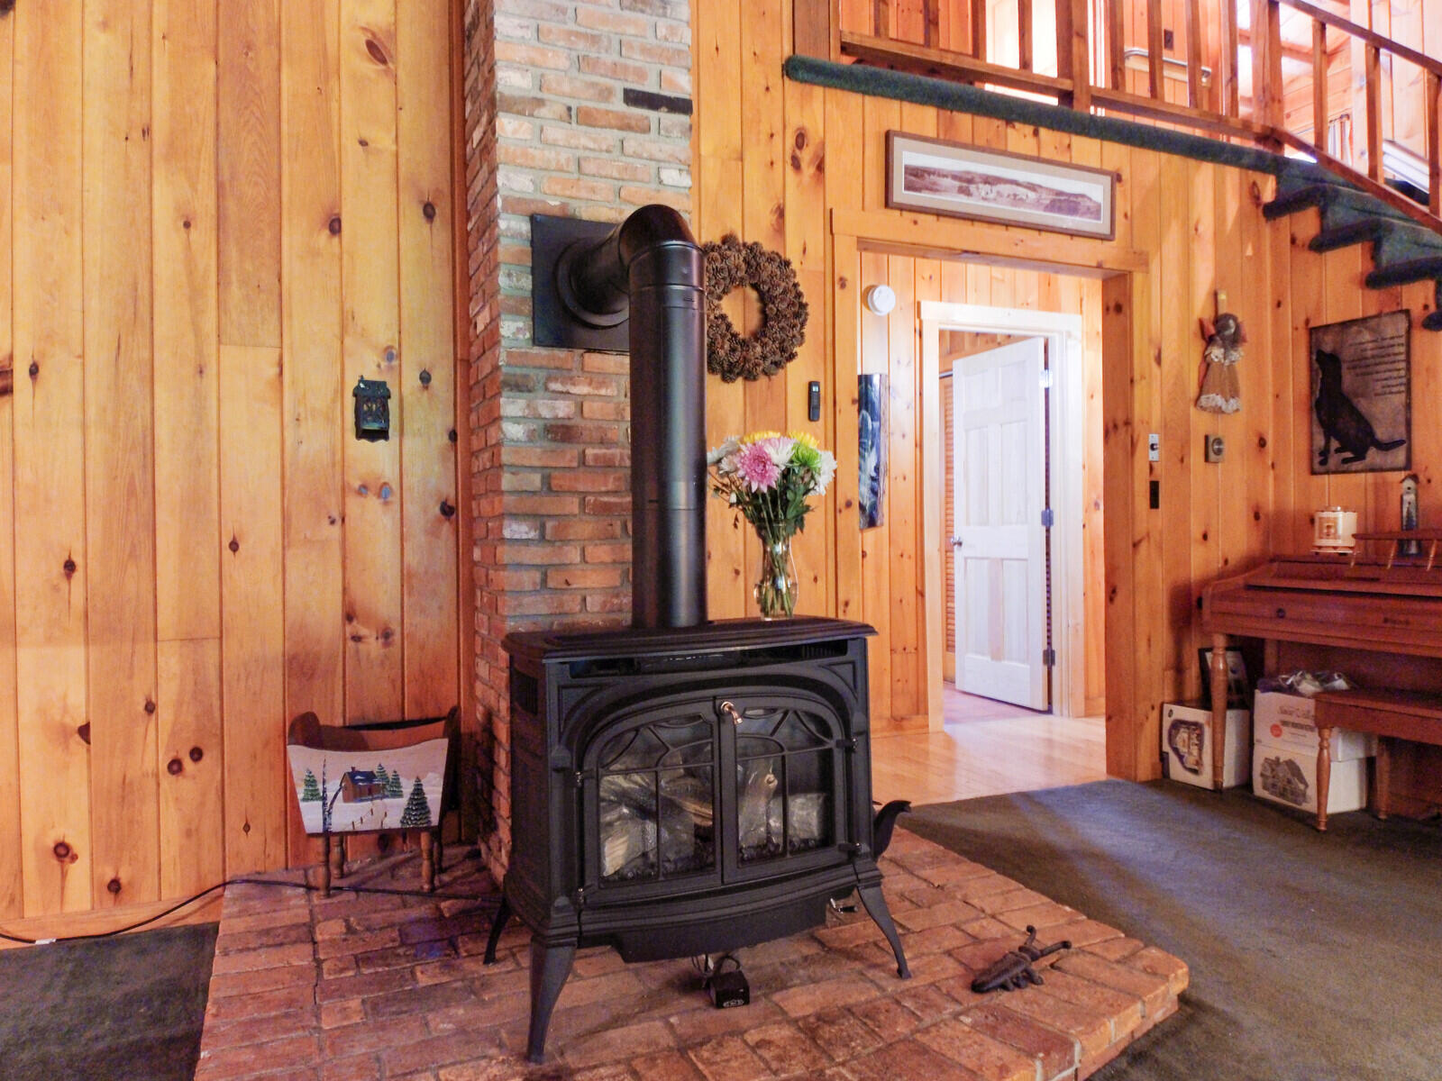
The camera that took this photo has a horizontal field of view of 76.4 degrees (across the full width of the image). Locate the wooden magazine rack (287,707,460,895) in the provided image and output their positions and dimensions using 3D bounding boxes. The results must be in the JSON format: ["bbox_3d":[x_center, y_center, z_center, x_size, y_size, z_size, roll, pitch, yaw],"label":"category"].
[{"bbox_3d":[-0.898,0.683,2.413,0.400,0.465,0.270,-1,1,-10],"label":"wooden magazine rack"}]

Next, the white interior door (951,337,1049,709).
[{"bbox_3d":[1.625,-0.092,5.329,0.040,2.030,0.770,-1,1,-24],"label":"white interior door"}]

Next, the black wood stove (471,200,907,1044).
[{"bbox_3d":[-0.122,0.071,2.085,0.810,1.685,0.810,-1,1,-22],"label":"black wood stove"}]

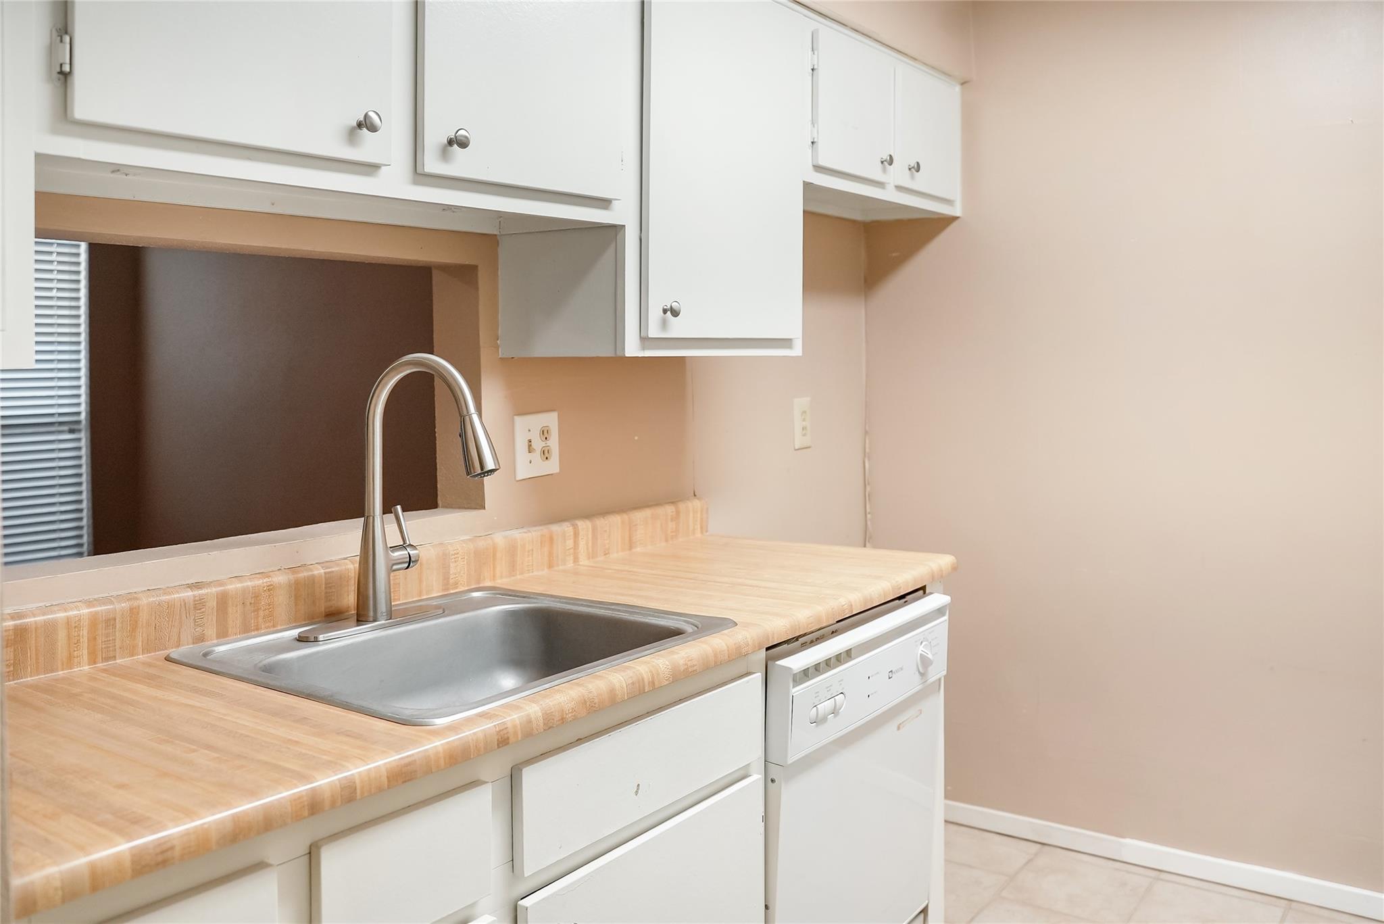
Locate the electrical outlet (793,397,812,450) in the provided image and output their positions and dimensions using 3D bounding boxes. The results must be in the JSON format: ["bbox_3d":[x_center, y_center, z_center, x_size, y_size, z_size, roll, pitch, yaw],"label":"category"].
[{"bbox_3d":[0.294,-0.102,2.860,0.008,0.127,0.078,3,5,37],"label":"electrical outlet"}]

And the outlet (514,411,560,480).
[{"bbox_3d":[-0.301,-0.031,2.085,0.010,0.117,0.117,3,5,37],"label":"outlet"}]

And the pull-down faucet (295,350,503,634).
[{"bbox_3d":[-0.396,0.047,1.558,0.270,0.405,0.255,2,5,33],"label":"pull-down faucet"}]

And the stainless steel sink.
[{"bbox_3d":[-0.326,0.337,1.556,0.560,0.180,0.625,3,5,37],"label":"stainless steel sink"}]

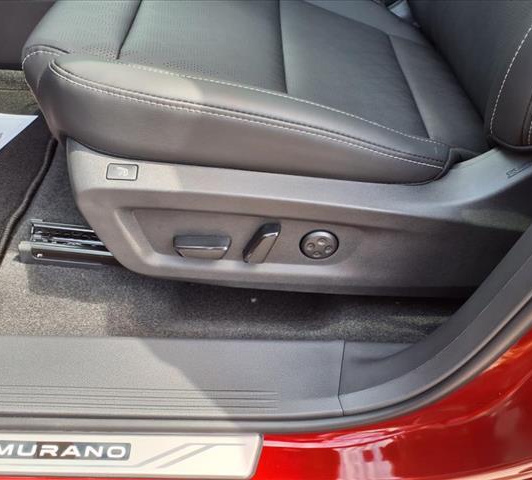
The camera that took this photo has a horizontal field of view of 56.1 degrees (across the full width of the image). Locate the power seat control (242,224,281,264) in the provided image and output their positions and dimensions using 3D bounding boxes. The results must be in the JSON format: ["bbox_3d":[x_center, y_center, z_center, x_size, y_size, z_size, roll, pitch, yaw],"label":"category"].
[{"bbox_3d":[-0.005,0.004,0.593,0.021,0.049,0.022,22,38,-20],"label":"power seat control"}]

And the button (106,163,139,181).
[{"bbox_3d":[-0.150,-0.071,0.521,0.033,0.018,0.006,1,22,-2],"label":"button"}]

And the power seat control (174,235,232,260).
[{"bbox_3d":[-0.075,0.009,0.596,0.066,0.019,0.022,1,42,-2],"label":"power seat control"}]

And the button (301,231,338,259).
[{"bbox_3d":[0.065,0.005,0.605,0.044,0.044,0.010,1,42,-2],"label":"button"}]

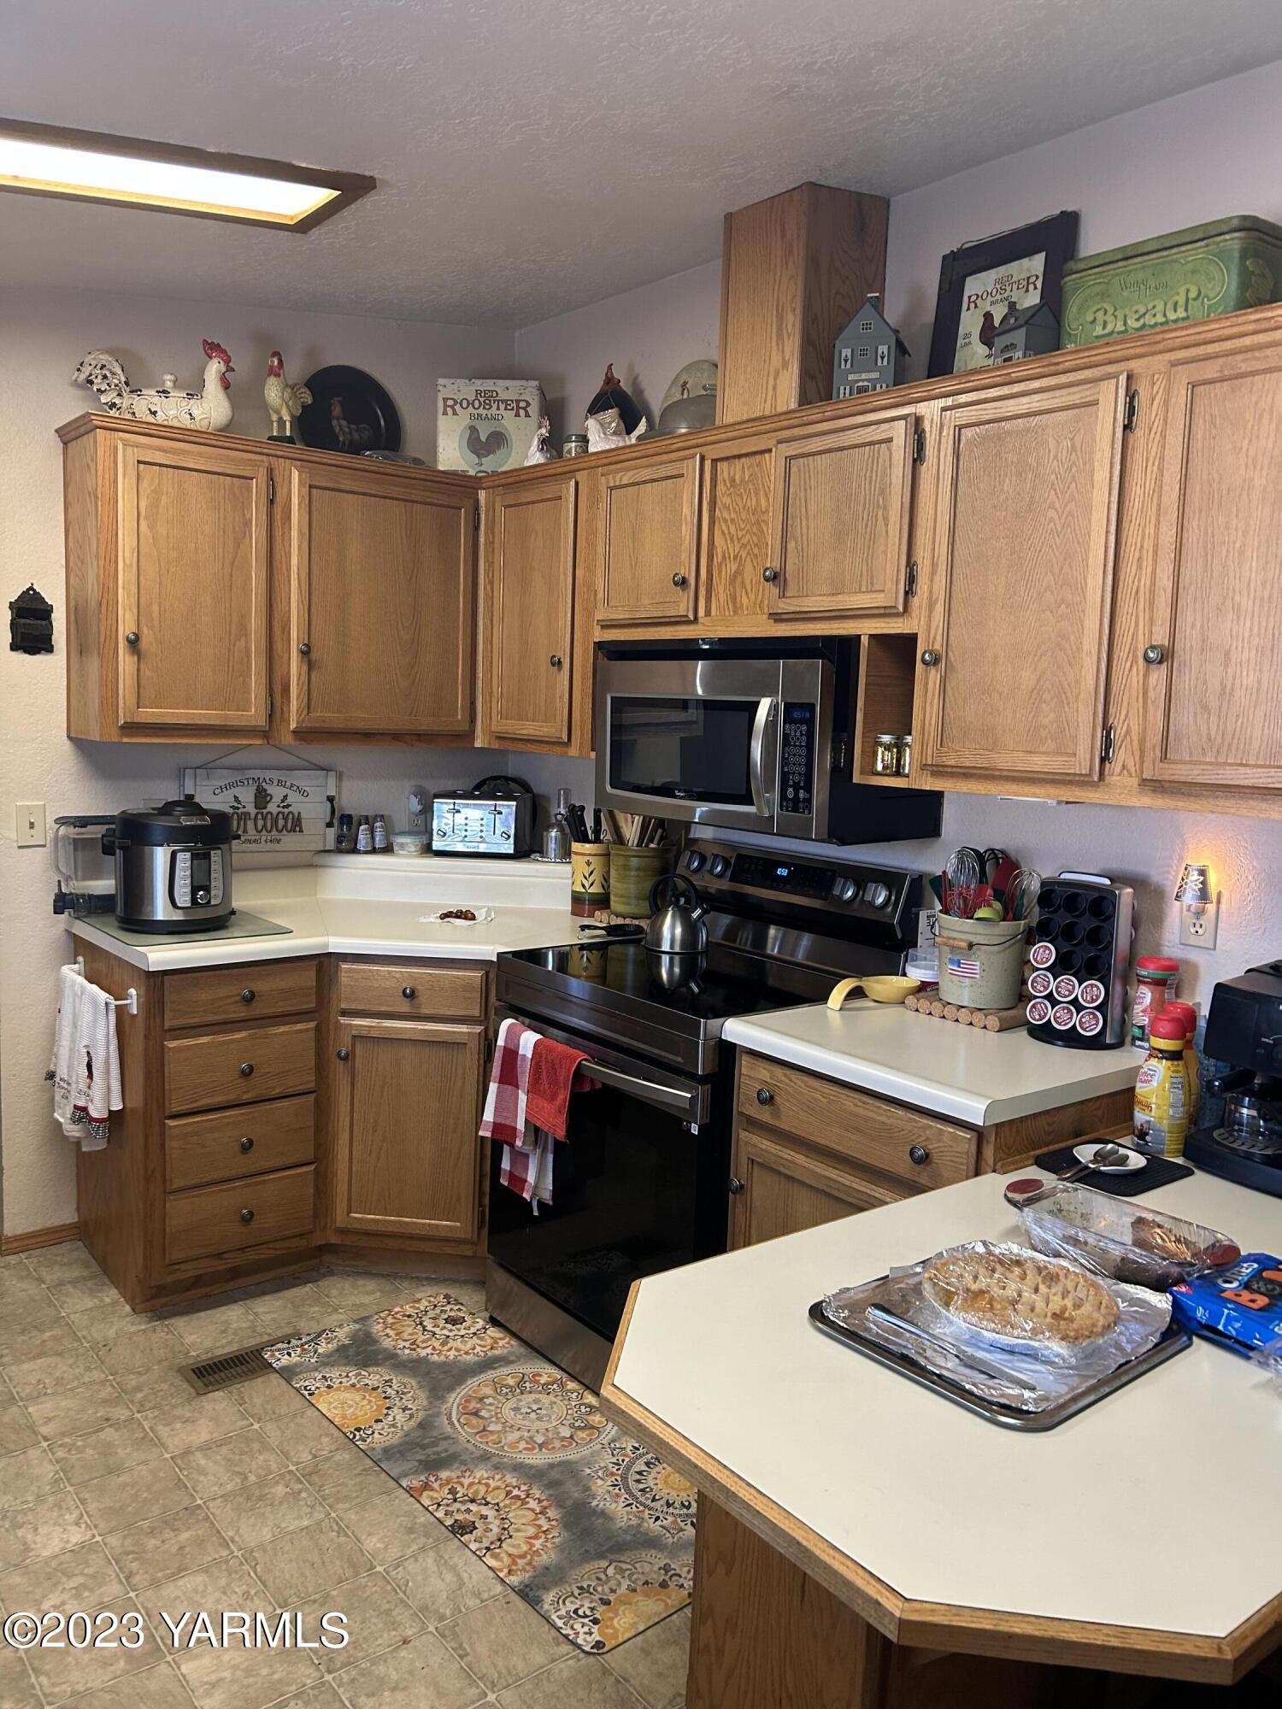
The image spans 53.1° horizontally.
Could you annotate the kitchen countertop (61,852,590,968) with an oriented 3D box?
[{"bbox_3d":[-0.680,0.140,3.492,1.388,0.174,1.011,-3,8,-38],"label":"kitchen countertop"}]

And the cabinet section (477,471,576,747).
[{"bbox_3d":[-0.196,-0.674,3.648,0.300,0.694,0.424,-3,8,-39],"label":"cabinet section"}]

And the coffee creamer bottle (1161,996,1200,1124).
[{"bbox_3d":[0.961,0.387,2.310,0.074,0.233,0.074,7,8,40],"label":"coffee creamer bottle"}]

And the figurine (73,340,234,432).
[{"bbox_3d":[-1.240,-1.221,3.292,0.405,0.255,0.150,-3,8,-38],"label":"figurine"}]

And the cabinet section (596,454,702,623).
[{"bbox_3d":[0.130,-0.765,3.234,0.300,0.378,0.382,-3,8,-39],"label":"cabinet section"}]

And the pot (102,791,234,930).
[{"bbox_3d":[-1.209,0.027,3.321,0.300,0.313,0.330,2,6,0],"label":"pot"}]

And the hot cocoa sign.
[{"bbox_3d":[-1.106,-0.127,3.745,0.479,0.253,0.024,-3,8,-38],"label":"hot cocoa sign"}]

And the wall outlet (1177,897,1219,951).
[{"bbox_3d":[1.050,0.120,2.417,0.012,0.114,0.069,-3,8,-38],"label":"wall outlet"}]

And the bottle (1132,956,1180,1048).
[{"bbox_3d":[0.974,0.285,2.436,0.082,0.175,0.082,-3,8,-38],"label":"bottle"}]

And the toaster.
[{"bbox_3d":[-0.497,-0.105,4.053,0.265,0.203,0.233,3,7,6],"label":"toaster"}]

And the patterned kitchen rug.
[{"bbox_3d":[-0.289,1.220,2.708,0.510,0.010,1.257,-3,8,-41],"label":"patterned kitchen rug"}]

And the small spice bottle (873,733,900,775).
[{"bbox_3d":[0.527,-0.212,2.735,0.056,0.085,0.056,2,6,0],"label":"small spice bottle"}]

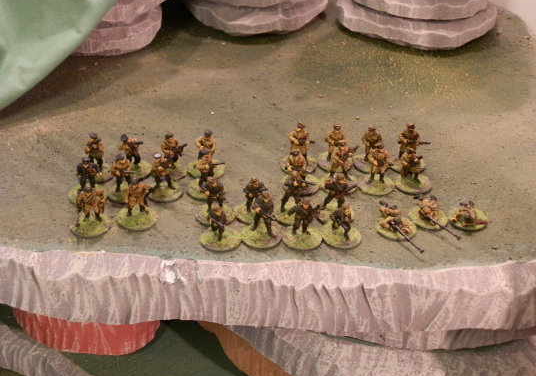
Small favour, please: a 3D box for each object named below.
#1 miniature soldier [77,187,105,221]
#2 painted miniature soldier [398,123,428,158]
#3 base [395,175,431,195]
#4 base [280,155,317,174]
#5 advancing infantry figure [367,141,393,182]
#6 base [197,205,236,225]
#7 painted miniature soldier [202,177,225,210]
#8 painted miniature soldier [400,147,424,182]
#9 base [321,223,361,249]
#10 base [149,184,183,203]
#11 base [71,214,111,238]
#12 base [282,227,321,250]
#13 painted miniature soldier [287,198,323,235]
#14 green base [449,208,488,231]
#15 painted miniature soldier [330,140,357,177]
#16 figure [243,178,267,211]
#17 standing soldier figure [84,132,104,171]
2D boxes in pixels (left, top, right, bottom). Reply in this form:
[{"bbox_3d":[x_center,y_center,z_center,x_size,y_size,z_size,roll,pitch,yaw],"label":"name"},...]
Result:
[{"bbox_3d":[-0.110,0.009,0.585,0.018,0.024,0.013,-5,30,-11],"label":"miniature soldier"},{"bbox_3d":[0.103,-0.034,0.667,0.020,0.029,0.014,-8,32,-17],"label":"painted miniature soldier"},{"bbox_3d":[0.099,-0.003,0.637,0.025,0.003,0.025,2,32,0],"label":"base"},{"bbox_3d":[0.022,-0.016,0.654,0.025,0.003,0.025,2,32,0],"label":"base"},{"bbox_3d":[0.075,-0.017,0.628,0.015,0.030,0.012,-6,33,-13],"label":"advancing infantry figure"},{"bbox_3d":[-0.033,0.017,0.602,0.025,0.002,0.025,2,30,0],"label":"base"},{"bbox_3d":[-0.034,0.004,0.599,0.015,0.023,0.014,-5,30,-12],"label":"painted miniature soldier"},{"bbox_3d":[0.098,-0.016,0.639,0.015,0.023,0.015,-12,32,-22],"label":"painted miniature soldier"},{"bbox_3d":[0.045,0.030,0.584,0.025,0.002,0.025,2,31,0],"label":"base"},{"bbox_3d":[-0.068,0.002,0.627,0.025,0.002,0.025,2,31,0],"label":"base"},{"bbox_3d":[-0.110,0.023,0.586,0.025,0.002,0.025,2,30,0],"label":"base"},{"bbox_3d":[0.021,0.030,0.582,0.025,0.002,0.025,2,30,0],"label":"base"},{"bbox_3d":[0.023,0.017,0.577,0.021,0.026,0.013,-1,31,-4],"label":"painted miniature soldier"},{"bbox_3d":[0.129,0.019,0.606,0.025,0.002,0.025,2,31,0],"label":"green base"},{"bbox_3d":[0.052,-0.019,0.637,0.018,0.028,0.012,-3,31,-7],"label":"painted miniature soldier"},{"bbox_3d":[-0.008,0.004,0.598,0.015,0.026,0.013,-6,31,-13],"label":"figure"},{"bbox_3d":[-0.116,-0.025,0.631,0.013,0.028,0.011,-9,34,-17],"label":"standing soldier figure"}]

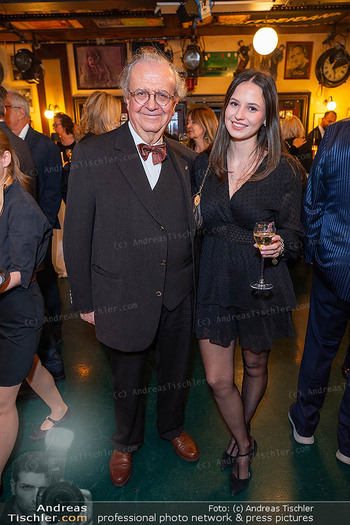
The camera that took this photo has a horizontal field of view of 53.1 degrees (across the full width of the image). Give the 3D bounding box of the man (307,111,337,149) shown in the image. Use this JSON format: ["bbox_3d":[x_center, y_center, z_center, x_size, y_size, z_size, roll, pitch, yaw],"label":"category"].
[{"bbox_3d":[1.836,-0.936,4.447,0.550,1.770,0.380,-14,22,-33],"label":"man"}]

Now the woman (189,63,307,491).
[{"bbox_3d":[0.287,0.159,1.446,0.480,1.700,0.390,3,19,13],"label":"woman"}]

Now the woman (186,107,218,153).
[{"bbox_3d":[0.242,-0.310,2.796,0.380,1.700,0.480,-15,23,-36],"label":"woman"}]

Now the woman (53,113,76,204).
[{"bbox_3d":[-1.199,-0.698,3.869,0.360,1.700,0.480,-14,22,-33],"label":"woman"}]

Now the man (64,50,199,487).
[{"bbox_3d":[-0.157,0.111,1.501,0.580,1.775,0.420,-7,19,-16],"label":"man"}]

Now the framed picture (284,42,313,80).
[{"bbox_3d":[1.602,-2.599,4.511,0.335,0.445,0.025,-2,21,0],"label":"framed picture"}]

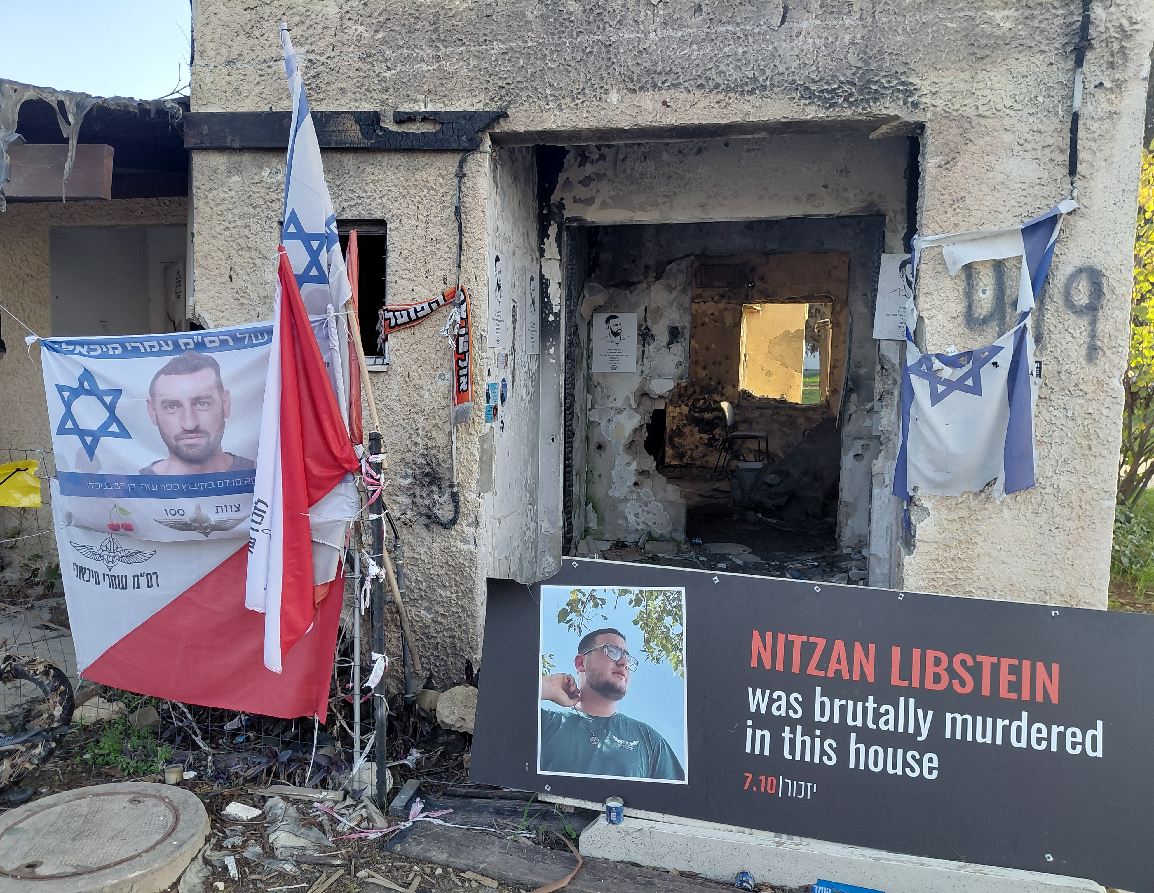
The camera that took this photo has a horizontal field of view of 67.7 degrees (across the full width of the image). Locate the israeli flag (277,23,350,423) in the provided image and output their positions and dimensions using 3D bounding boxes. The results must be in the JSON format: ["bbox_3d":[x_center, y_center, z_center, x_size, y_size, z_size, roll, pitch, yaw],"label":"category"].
[{"bbox_3d":[-0.880,-0.734,2.880,0.220,1.260,0.200,1,6,-3],"label":"israeli flag"}]

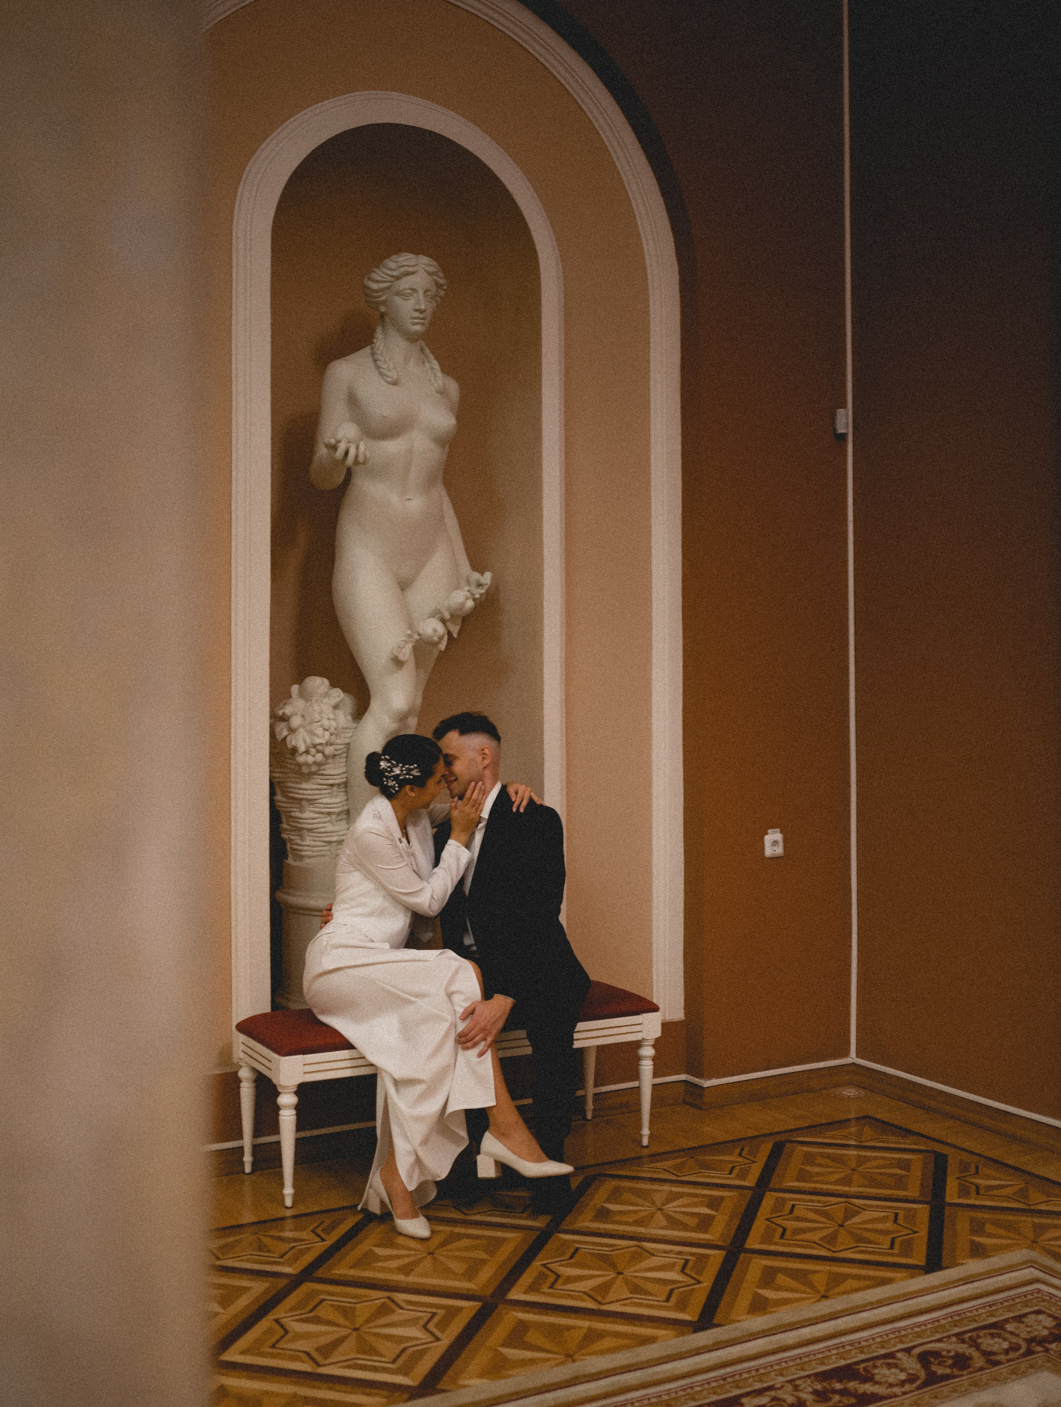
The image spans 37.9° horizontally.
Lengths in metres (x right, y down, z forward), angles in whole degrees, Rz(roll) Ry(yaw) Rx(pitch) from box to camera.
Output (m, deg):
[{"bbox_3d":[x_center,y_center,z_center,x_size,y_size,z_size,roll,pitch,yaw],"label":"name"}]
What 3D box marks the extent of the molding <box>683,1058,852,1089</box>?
[{"bbox_3d":[0.840,1.270,5.377,0.670,0.025,0.120,0,0,-31],"label":"molding"}]

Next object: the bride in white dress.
[{"bbox_3d":[-0.245,0.723,4.280,0.840,1.280,0.600,0,0,25],"label":"bride in white dress"}]

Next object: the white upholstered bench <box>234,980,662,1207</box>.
[{"bbox_3d":[-0.233,1.135,4.626,1.221,0.457,0.412,0,0,-29],"label":"white upholstered bench"}]

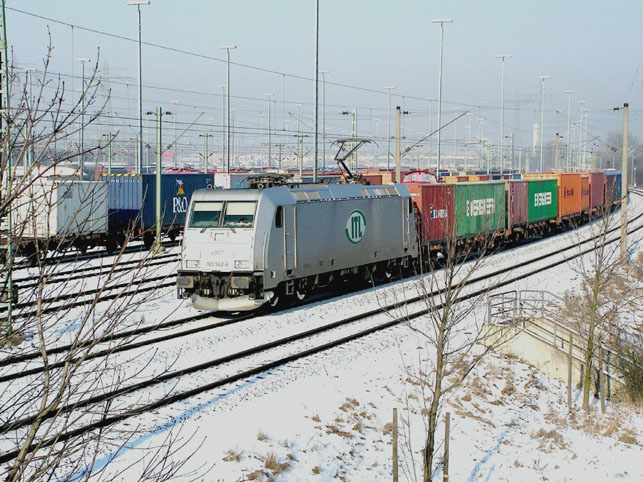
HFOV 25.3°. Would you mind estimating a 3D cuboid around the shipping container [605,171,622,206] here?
[{"bbox_3d":[26.886,-5.065,138.745,2.440,2.750,12.190,1,3,15],"label":"shipping container"}]

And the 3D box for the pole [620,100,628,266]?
[{"bbox_3d":[15.161,-2.893,71.444,0.340,7.900,0.340,1,3,18],"label":"pole"}]

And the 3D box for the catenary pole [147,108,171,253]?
[{"bbox_3d":[-8.674,-3.253,76.234,1.300,7.650,0.420,1,3,13],"label":"catenary pole"}]

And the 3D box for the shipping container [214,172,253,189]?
[{"bbox_3d":[-5.595,-3.174,98.666,2.440,2.850,12.190,1,3,13],"label":"shipping container"}]

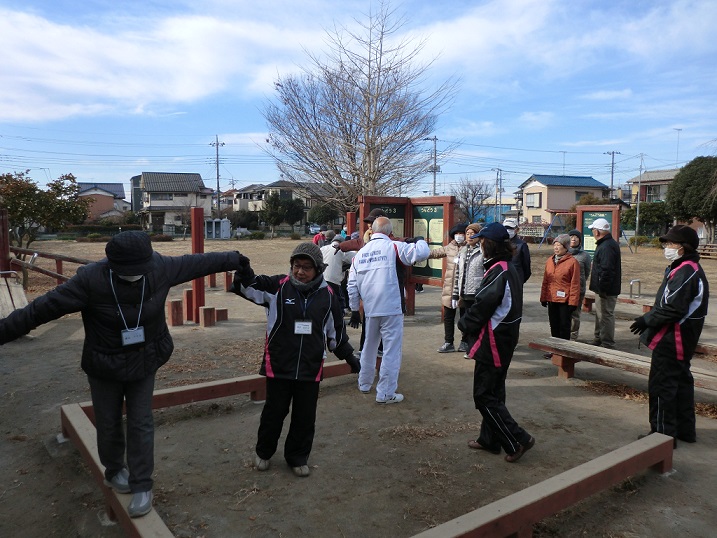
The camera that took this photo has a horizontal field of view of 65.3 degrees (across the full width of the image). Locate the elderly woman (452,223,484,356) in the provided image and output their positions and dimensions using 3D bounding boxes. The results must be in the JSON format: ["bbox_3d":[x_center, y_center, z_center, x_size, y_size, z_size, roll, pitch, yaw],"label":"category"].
[{"bbox_3d":[1.309,0.265,6.595,0.500,1.570,0.340,2,5,25],"label":"elderly woman"}]

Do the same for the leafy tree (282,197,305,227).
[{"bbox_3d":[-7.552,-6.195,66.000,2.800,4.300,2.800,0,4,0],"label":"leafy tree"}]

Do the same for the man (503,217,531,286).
[{"bbox_3d":[2.009,0.162,7.250,0.350,1.660,0.500,-4,6,-44],"label":"man"}]

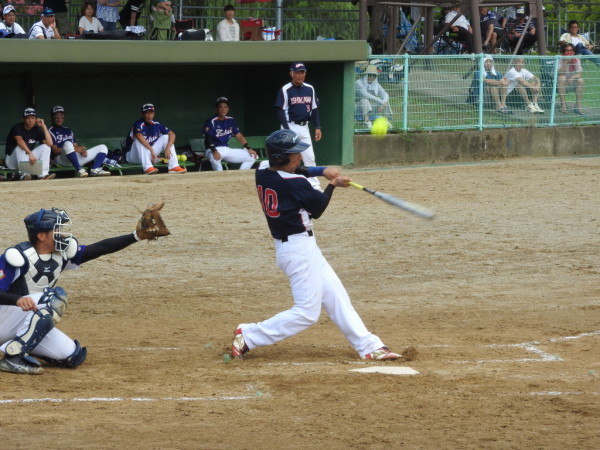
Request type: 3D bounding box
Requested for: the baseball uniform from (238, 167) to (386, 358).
[{"bbox_3d":[0.090,0.244,19.700,0.950,1.300,0.580,-2,4,-25],"label":"baseball uniform"}]

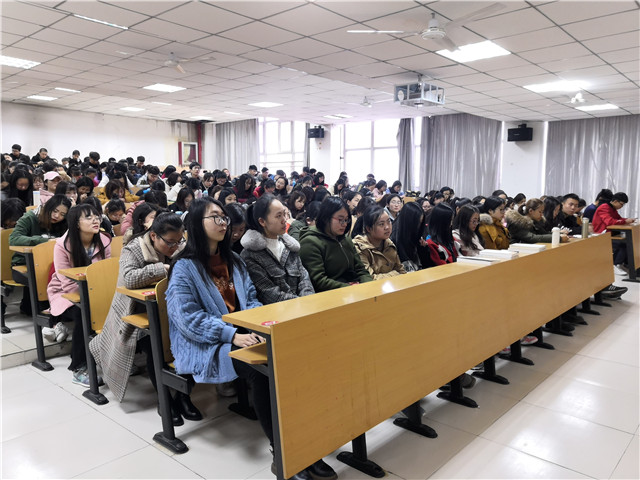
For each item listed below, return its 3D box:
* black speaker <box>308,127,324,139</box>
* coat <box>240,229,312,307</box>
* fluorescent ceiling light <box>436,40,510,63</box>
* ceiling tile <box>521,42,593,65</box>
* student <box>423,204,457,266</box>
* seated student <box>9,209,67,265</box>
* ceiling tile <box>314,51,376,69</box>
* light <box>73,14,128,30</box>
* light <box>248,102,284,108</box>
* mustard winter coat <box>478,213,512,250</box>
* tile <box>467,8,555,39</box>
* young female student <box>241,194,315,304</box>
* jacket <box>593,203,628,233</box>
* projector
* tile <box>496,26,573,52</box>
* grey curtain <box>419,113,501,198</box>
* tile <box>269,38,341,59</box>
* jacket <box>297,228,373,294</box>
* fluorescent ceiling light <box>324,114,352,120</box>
[{"bbox_3d":[-0.099,-3.038,14.147,0.440,0.290,0.260,5,8,42],"label":"black speaker"},{"bbox_3d":[-0.220,0.220,2.865,0.420,0.600,0.470,5,8,42],"label":"coat"},{"bbox_3d":[1.562,-1.920,5.059,0.600,0.050,0.600,6,8,42],"label":"fluorescent ceiling light"},{"bbox_3d":[2.409,-1.915,5.106,0.600,0.025,0.600,6,8,42],"label":"ceiling tile"},{"bbox_3d":[1.140,0.268,4.401,0.620,1.190,0.440,5,8,37],"label":"student"},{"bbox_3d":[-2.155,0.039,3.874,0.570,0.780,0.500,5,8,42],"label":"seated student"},{"bbox_3d":[0.267,-1.955,5.411,0.600,0.025,0.600,6,8,42],"label":"ceiling tile"},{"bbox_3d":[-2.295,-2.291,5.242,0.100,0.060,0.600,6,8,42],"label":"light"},{"bbox_3d":[-1.124,-2.874,10.581,0.600,0.050,0.600,6,8,42],"label":"light"},{"bbox_3d":[1.745,0.000,5.027,0.420,0.600,0.470,5,8,42],"label":"mustard winter coat"},{"bbox_3d":[1.601,-1.823,4.214,0.600,0.020,0.600,5,8,42],"label":"tile"},{"bbox_3d":[-0.197,0.382,2.837,0.620,1.290,0.480,6,8,42],"label":"young female student"},{"bbox_3d":[4.353,-0.251,7.510,0.520,0.600,0.500,5,8,42],"label":"jacket"},{"bbox_3d":[1.233,-1.775,6.142,0.375,0.195,0.535,5,8,42],"label":"projector"},{"bbox_3d":[2.008,-1.868,4.662,0.600,0.025,0.600,6,8,42],"label":"tile"},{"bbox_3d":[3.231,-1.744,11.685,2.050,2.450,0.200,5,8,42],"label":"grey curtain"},{"bbox_3d":[-0.136,-1.902,4.973,0.600,0.020,0.600,5,8,42],"label":"tile"},{"bbox_3d":[0.103,0.225,3.232,0.500,0.620,0.490,6,8,42],"label":"jacket"},{"bbox_3d":[0.471,-3.138,12.716,0.600,0.050,0.600,5,8,42],"label":"fluorescent ceiling light"}]

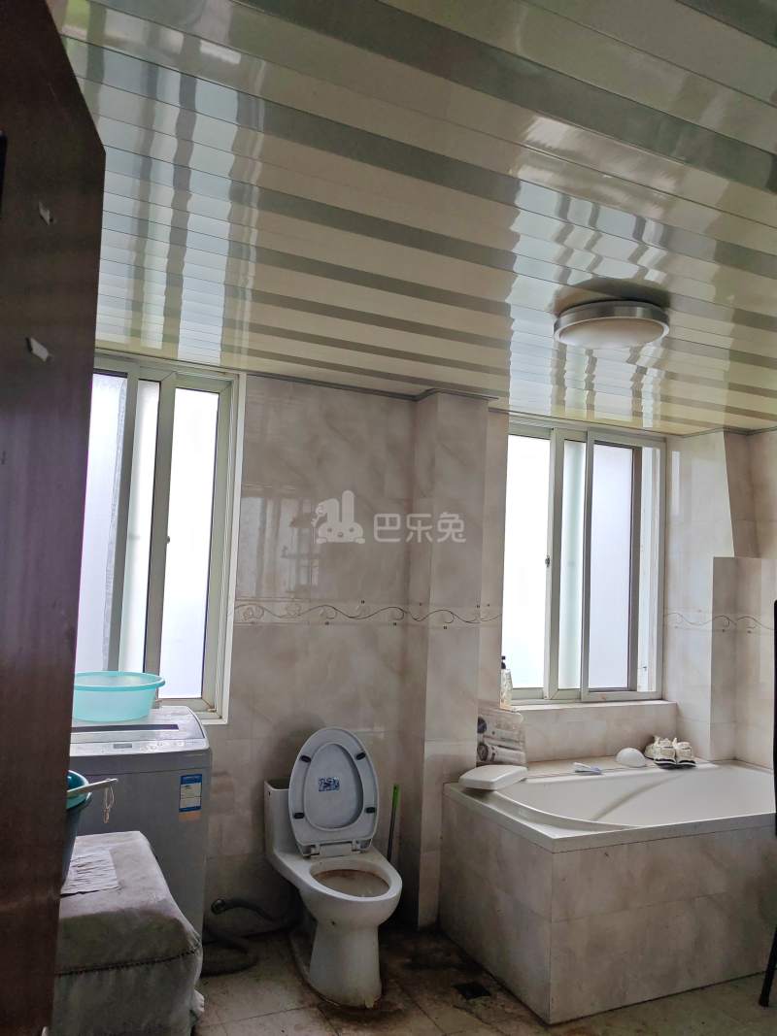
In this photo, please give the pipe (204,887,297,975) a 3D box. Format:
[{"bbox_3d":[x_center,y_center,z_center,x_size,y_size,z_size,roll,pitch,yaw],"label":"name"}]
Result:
[{"bbox_3d":[-0.507,1.522,3.022,0.420,0.190,0.320,5,-5,-26],"label":"pipe"}]

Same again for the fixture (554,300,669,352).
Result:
[{"bbox_3d":[0.679,-0.571,2.462,0.335,0.075,0.335,2,-4,0],"label":"fixture"}]

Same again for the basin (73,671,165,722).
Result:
[{"bbox_3d":[-0.919,0.592,2.660,0.375,0.120,0.375,5,-5,-26],"label":"basin"}]

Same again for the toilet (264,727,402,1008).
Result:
[{"bbox_3d":[-0.175,1.214,2.951,0.380,0.820,0.700,4,-5,-22],"label":"toilet"}]

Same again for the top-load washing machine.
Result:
[{"bbox_3d":[-0.927,1.100,2.606,0.540,0.930,0.550,5,-5,-26],"label":"top-load washing machine"}]

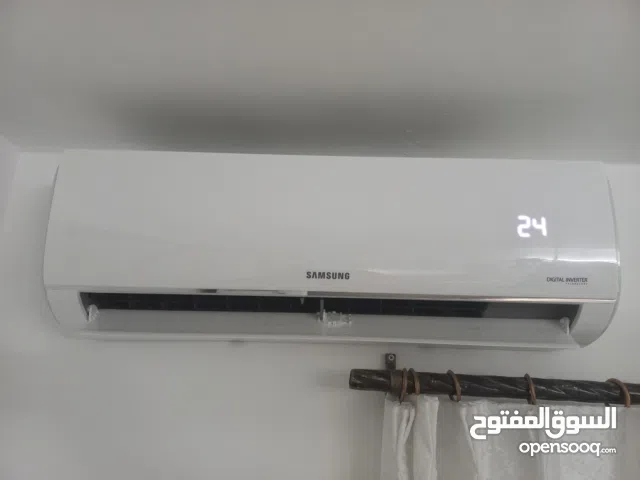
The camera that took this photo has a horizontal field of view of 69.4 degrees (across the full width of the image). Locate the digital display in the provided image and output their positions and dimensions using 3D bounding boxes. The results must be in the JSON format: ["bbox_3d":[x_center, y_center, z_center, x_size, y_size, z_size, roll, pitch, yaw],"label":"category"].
[{"bbox_3d":[0.302,-0.019,0.660,0.043,0.034,0.008,1,-15,0],"label":"digital display"}]

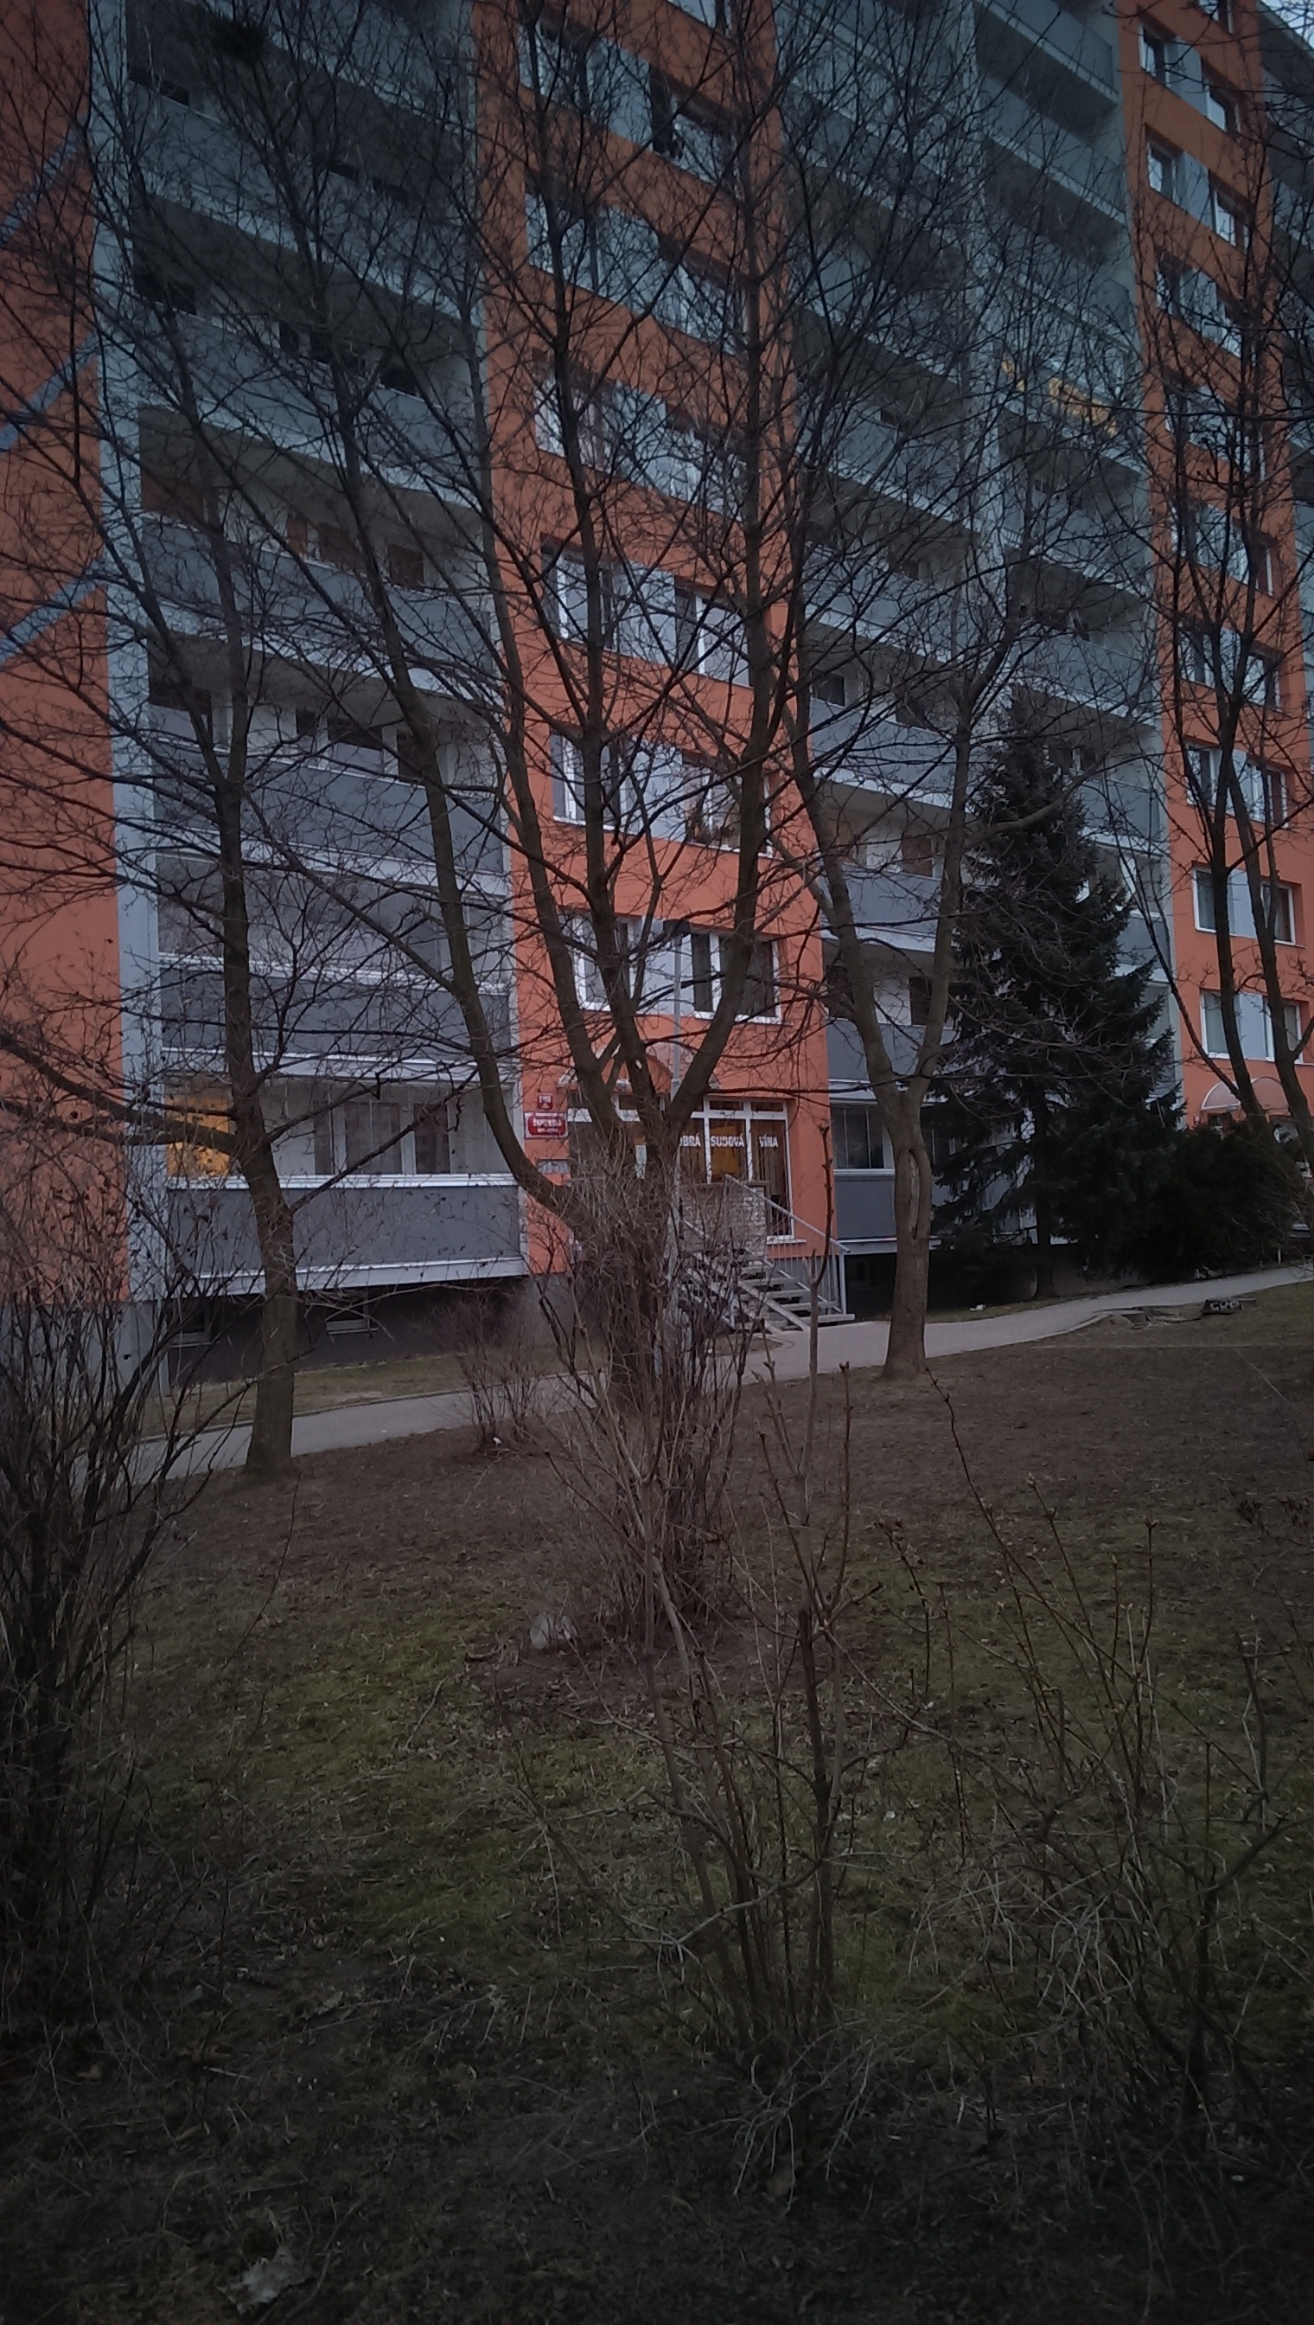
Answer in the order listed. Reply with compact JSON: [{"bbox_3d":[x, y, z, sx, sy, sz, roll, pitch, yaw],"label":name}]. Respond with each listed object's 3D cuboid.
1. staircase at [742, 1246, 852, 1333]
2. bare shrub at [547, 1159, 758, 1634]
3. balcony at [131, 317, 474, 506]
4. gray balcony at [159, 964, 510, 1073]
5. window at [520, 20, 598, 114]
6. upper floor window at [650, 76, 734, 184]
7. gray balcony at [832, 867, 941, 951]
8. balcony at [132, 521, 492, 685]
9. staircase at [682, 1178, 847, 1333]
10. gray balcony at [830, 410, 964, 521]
[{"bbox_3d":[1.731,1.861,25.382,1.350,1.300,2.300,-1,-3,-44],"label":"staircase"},{"bbox_3d":[-0.018,0.911,6.750,0.850,1.800,0.850,-3,-2,0],"label":"bare shrub"},{"bbox_3d":[-4.808,-10.021,23.563,5.400,1.380,1.100,-1,-3,-44],"label":"balcony"},{"bbox_3d":[-4.515,-1.822,23.646,5.520,1.350,1.150,0,-3,-43],"label":"gray balcony"},{"bbox_3d":[-1.588,-17.039,26.738,1.550,1.520,0.200,-1,-3,-44],"label":"window"},{"bbox_3d":[0.568,-17.265,29.029,2.020,1.520,0.200,0,-3,-43],"label":"upper floor window"},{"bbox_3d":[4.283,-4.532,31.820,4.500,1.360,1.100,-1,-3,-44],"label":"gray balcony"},{"bbox_3d":[-4.772,-7.411,23.879,5.520,1.350,1.150,0,-3,-43],"label":"balcony"},{"bbox_3d":[1.059,1.292,24.679,2.496,2.330,2.500,0,-3,-43],"label":"staircase"},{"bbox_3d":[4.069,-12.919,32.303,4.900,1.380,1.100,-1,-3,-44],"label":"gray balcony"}]

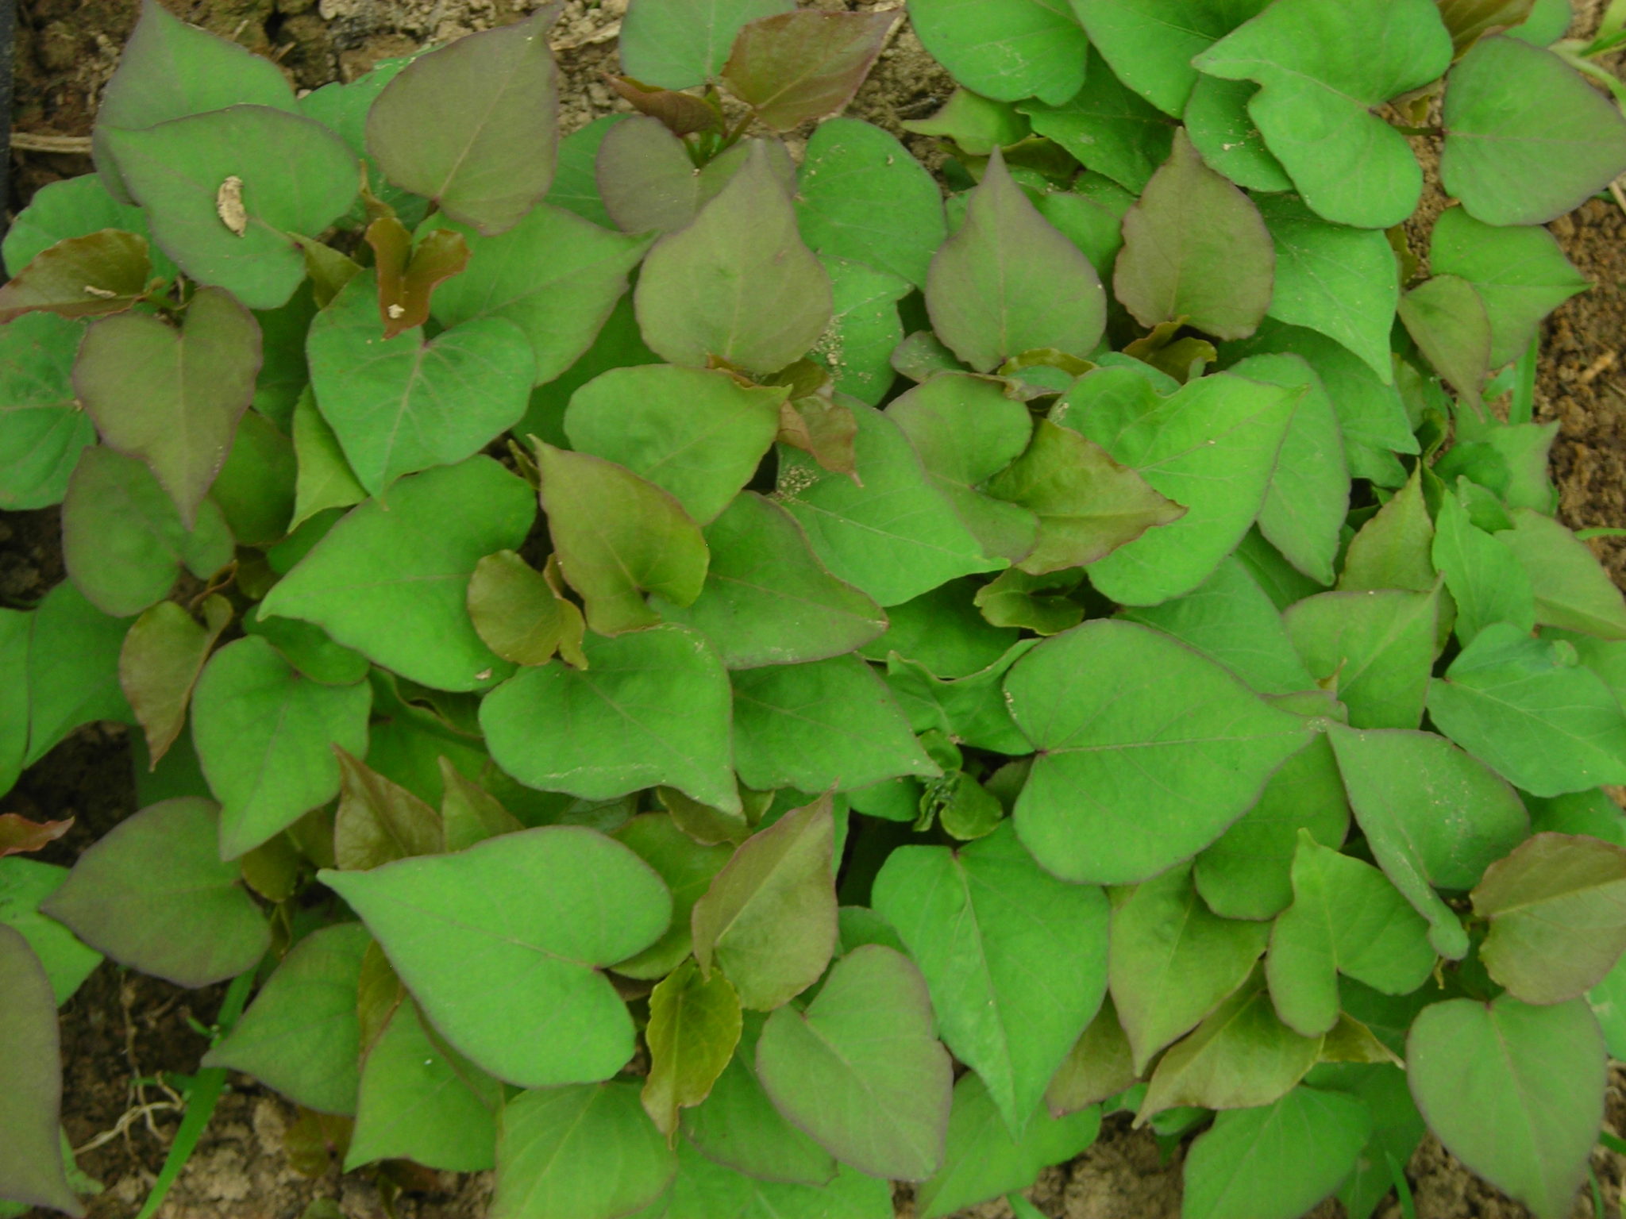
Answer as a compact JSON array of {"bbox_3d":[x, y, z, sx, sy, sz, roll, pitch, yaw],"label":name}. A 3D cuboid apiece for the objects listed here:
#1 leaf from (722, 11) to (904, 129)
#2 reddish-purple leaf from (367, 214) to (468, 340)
[{"bbox_3d":[-0.001,-0.193,1.084,0.067,0.020,0.045,-33,70,-7],"label":"leaf"},{"bbox_3d":[-0.136,-0.114,1.048,0.035,0.022,0.041,11,90,0],"label":"reddish-purple leaf"}]

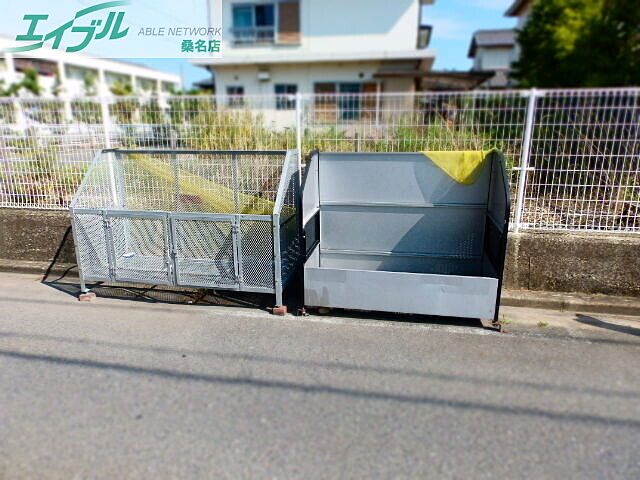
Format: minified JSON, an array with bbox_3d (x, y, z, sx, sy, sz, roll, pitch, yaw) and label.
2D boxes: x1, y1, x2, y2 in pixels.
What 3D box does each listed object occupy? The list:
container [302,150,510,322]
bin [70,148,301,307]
[{"bbox_3d":[0.662,-0.083,3.383,1.508,1.237,0.638,2,15,9],"label":"container"},{"bbox_3d":[-1.174,-0.175,3.704,1.837,1.237,0.688,3,15,10],"label":"bin"}]

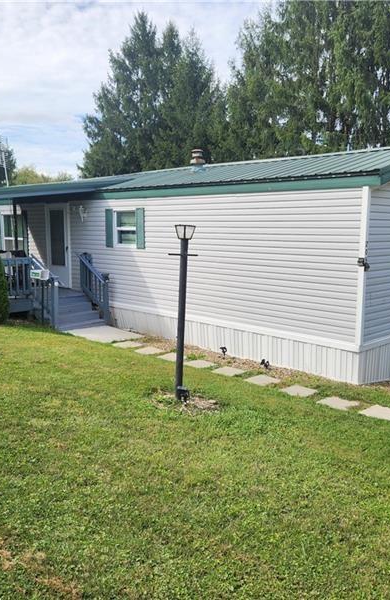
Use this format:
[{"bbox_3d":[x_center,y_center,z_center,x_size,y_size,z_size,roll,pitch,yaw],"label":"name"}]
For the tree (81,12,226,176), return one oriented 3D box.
[{"bbox_3d":[-2.749,-9.592,34.910,10.000,17.430,9.500,0,8,-4],"label":"tree"}]

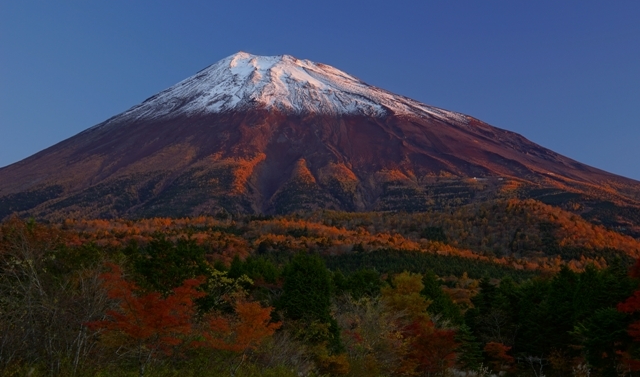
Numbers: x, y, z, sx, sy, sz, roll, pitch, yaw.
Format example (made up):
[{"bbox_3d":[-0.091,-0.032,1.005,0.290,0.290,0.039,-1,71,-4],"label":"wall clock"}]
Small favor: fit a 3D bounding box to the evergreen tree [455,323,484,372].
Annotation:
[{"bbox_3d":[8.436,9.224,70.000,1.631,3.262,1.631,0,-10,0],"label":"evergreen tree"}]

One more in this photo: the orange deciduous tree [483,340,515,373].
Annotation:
[{"bbox_3d":[10.528,10.176,73.000,1.818,2.405,1.818,0,-10,0],"label":"orange deciduous tree"}]

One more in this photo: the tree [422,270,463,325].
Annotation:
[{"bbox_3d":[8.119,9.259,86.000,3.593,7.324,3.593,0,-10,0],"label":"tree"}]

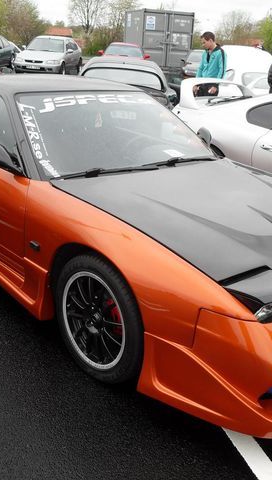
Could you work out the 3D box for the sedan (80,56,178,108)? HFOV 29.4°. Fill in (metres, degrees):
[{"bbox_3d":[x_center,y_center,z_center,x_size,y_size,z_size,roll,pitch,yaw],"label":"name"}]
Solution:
[{"bbox_3d":[-0.257,-2.428,8.658,1.720,1.290,4.400,2,21,-6],"label":"sedan"}]

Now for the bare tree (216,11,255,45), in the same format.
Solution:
[{"bbox_3d":[9.966,-20.567,54.000,4.200,6.200,4.000,4,19,0],"label":"bare tree"}]

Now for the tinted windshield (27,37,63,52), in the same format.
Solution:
[{"bbox_3d":[-3.164,-6.855,18.200,1.380,0.480,0.720,6,19,5],"label":"tinted windshield"}]

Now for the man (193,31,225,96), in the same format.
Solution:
[{"bbox_3d":[1.114,-2.246,7.950,0.360,1.780,0.520,-13,25,-40],"label":"man"}]

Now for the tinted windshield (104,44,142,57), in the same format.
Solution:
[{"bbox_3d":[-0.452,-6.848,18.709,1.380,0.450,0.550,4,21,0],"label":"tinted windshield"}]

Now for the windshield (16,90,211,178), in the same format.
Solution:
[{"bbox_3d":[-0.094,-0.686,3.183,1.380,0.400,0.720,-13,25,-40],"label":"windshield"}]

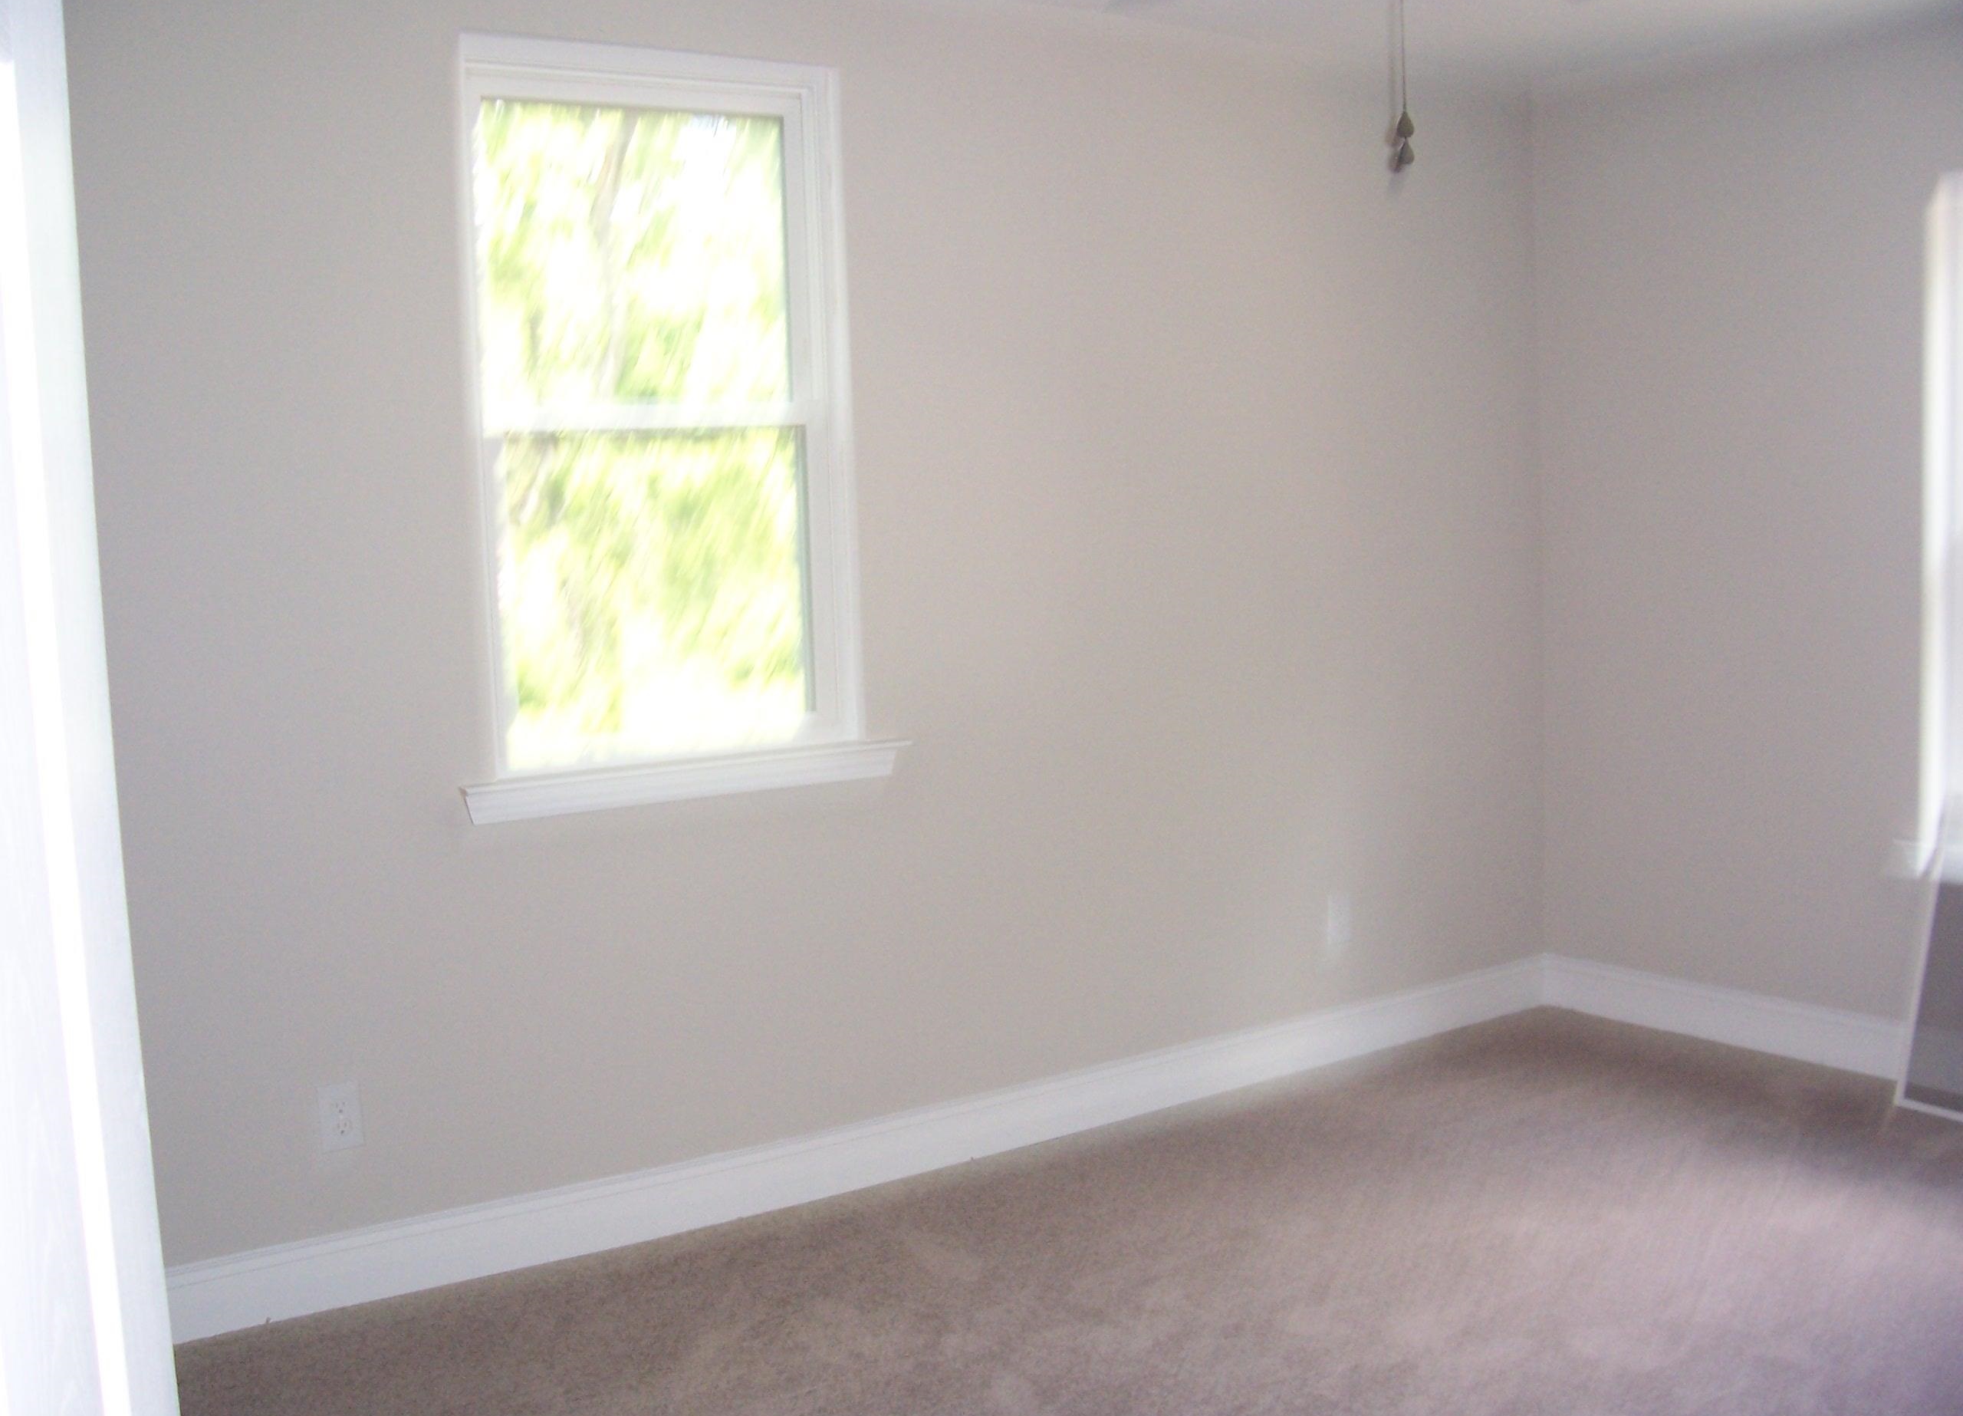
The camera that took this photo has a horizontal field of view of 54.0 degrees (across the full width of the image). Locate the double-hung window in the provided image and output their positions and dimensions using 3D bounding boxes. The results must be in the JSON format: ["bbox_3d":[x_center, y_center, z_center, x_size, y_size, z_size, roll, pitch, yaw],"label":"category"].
[{"bbox_3d":[-0.571,-0.511,3.569,0.914,1.369,0.100,-6,6,-33],"label":"double-hung window"}]

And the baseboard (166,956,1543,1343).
[{"bbox_3d":[0.041,0.862,4.078,3.415,0.133,0.020,-6,6,-33],"label":"baseboard"}]

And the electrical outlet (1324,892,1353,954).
[{"bbox_3d":[0.855,0.505,4.602,0.073,0.117,0.010,-6,6,-33],"label":"electrical outlet"}]

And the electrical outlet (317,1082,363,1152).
[{"bbox_3d":[-1.099,0.705,3.314,0.073,0.117,0.010,-6,6,-33],"label":"electrical outlet"}]

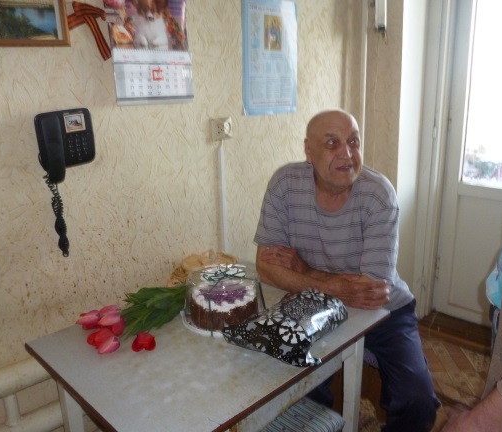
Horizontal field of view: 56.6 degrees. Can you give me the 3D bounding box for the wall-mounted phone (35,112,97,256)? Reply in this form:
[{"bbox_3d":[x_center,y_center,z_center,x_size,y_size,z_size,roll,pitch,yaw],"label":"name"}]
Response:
[{"bbox_3d":[-0.506,-0.100,1.346,0.145,0.400,0.075,-16,20,-42],"label":"wall-mounted phone"}]

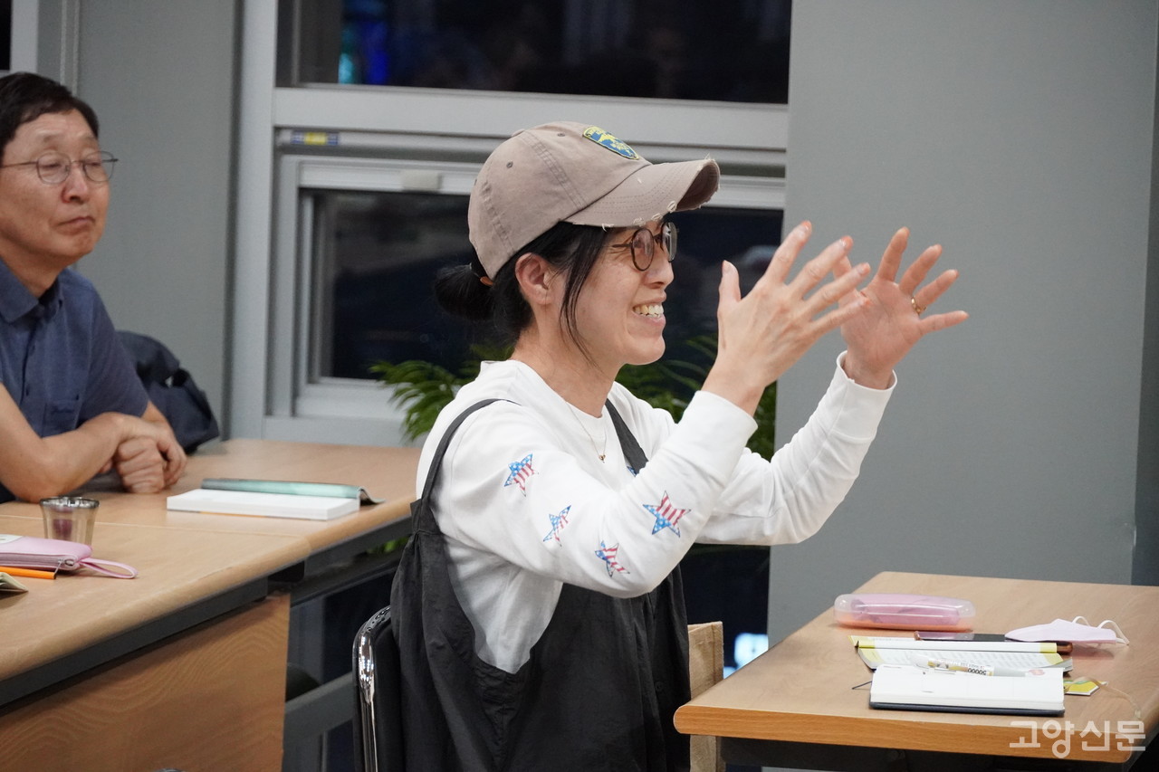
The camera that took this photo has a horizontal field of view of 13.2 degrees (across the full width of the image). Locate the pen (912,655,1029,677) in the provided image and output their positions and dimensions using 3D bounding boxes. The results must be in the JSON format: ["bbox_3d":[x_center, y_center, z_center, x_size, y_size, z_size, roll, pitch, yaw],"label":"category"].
[{"bbox_3d":[0.409,0.294,5.242,0.143,0.013,0.012,5,6,32],"label":"pen"}]

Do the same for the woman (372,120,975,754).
[{"bbox_3d":[0.085,0.381,5.200,0.640,1.290,0.500,4,5,23],"label":"woman"}]

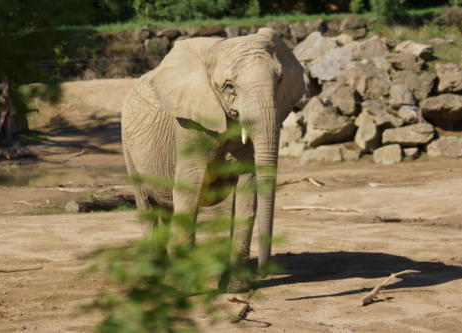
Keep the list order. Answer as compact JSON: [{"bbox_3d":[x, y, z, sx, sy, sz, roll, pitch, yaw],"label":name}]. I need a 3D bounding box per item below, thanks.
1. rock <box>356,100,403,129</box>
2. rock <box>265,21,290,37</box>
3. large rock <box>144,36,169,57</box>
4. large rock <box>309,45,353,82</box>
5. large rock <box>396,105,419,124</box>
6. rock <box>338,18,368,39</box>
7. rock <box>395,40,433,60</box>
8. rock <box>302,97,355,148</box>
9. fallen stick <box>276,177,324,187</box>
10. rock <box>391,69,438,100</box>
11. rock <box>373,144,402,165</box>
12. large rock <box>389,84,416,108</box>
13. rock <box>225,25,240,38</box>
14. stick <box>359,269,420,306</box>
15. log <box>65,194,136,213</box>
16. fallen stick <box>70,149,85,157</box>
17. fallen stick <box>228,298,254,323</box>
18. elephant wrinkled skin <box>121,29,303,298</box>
[{"bbox_3d":[2.826,-0.983,41.200,0.860,0.540,0.620,0,4,0],"label":"rock"},{"bbox_3d":[0.939,-2.839,45.000,0.500,0.360,0.420,0,4,0],"label":"rock"},{"bbox_3d":[-1.418,-2.285,41.500,0.500,0.380,0.420,0,6,0],"label":"large rock"},{"bbox_3d":[1.807,-1.852,39.200,0.780,0.620,0.650,0,6,0],"label":"large rock"},{"bbox_3d":[3.385,-0.997,41.800,0.460,0.372,0.420,0,5,0],"label":"large rock"},{"bbox_3d":[2.592,-2.923,46.500,0.640,0.455,0.550,0,5,0],"label":"rock"},{"bbox_3d":[3.662,-2.315,43.500,0.758,0.387,0.600,0,5,0],"label":"rock"},{"bbox_3d":[1.834,-0.828,41.000,1.010,0.930,0.850,0,4,0],"label":"rock"},{"bbox_3d":[1.067,0.240,33.700,0.780,0.110,0.400,0,6,0],"label":"fallen stick"},{"bbox_3d":[3.258,-1.438,38.700,0.820,0.500,0.650,0,6,0],"label":"rock"},{"bbox_3d":[2.470,-0.189,34.400,0.430,0.310,0.360,0,6,0],"label":"rock"},{"bbox_3d":[3.014,-1.230,38.300,0.460,0.410,0.450,0,6,0],"label":"large rock"},{"bbox_3d":[0.027,-2.437,39.500,0.270,0.250,0.270,0,7,0],"label":"rock"},{"bbox_3d":[1.671,1.255,22.700,0.180,0.270,1.000,5,7,38],"label":"stick"},{"bbox_3d":[-1.764,0.523,30.400,1.250,0.200,0.200,-5,7,-38],"label":"log"},{"bbox_3d":[-2.925,-0.244,41.000,0.380,0.150,0.250,0,4,0],"label":"fallen stick"},{"bbox_3d":[0.087,1.312,20.000,0.240,0.220,0.200,0,4,0],"label":"fallen stick"},{"bbox_3d":[-0.290,-0.239,22.990,1.600,2.550,2.950,-4,11,-21],"label":"elephant wrinkled skin"}]

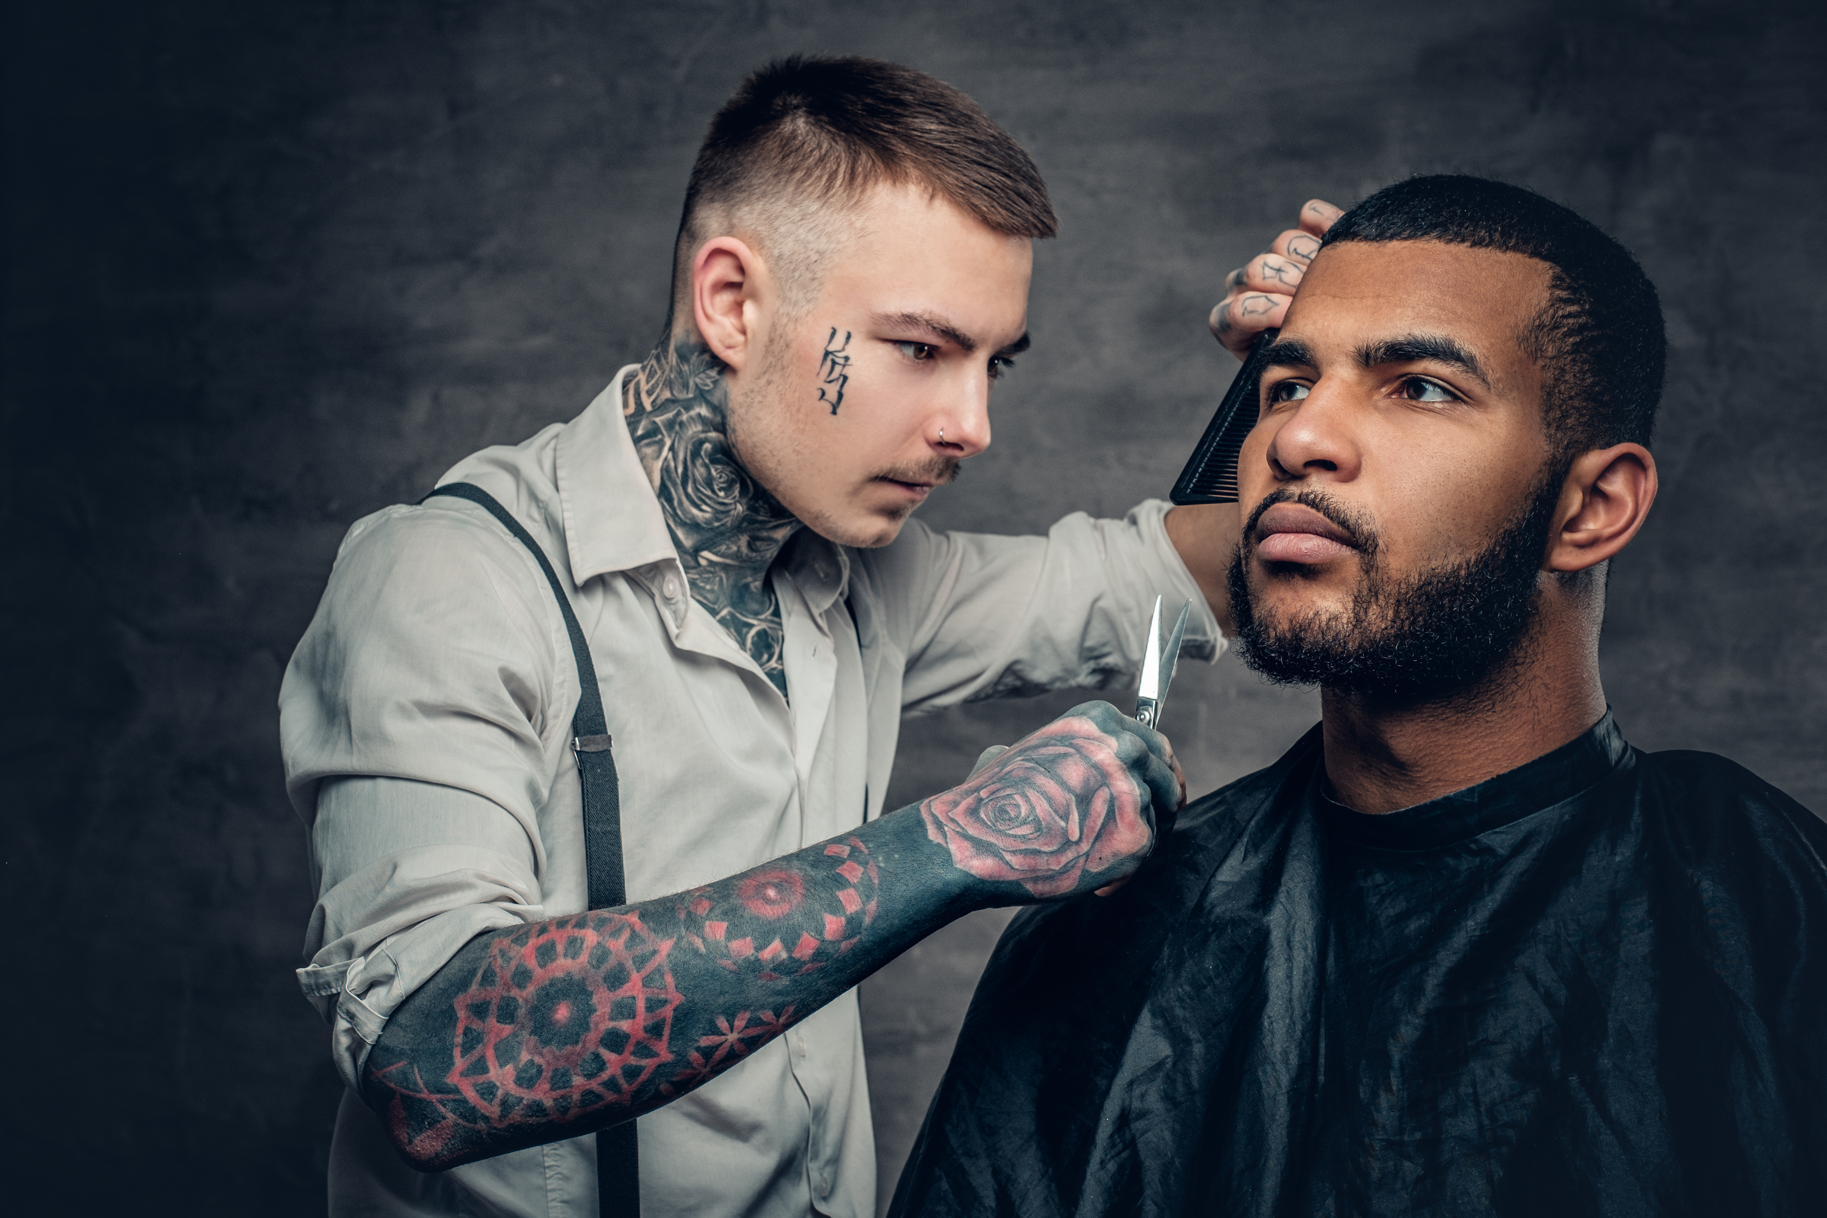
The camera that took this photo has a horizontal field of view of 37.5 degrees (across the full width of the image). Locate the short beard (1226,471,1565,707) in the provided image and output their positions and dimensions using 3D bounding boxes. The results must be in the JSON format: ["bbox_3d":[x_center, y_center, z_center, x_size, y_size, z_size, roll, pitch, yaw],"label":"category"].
[{"bbox_3d":[0.189,-0.015,1.154,0.148,0.115,0.110,4,-7,40],"label":"short beard"}]

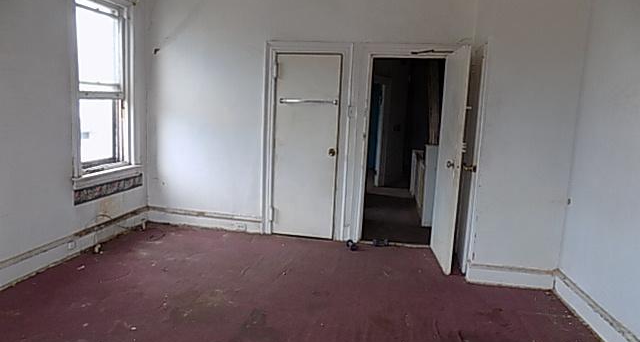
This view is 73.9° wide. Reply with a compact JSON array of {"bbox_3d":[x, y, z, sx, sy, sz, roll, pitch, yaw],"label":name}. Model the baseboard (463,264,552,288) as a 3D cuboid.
[{"bbox_3d":[1.656,0.918,3.710,0.731,0.168,0.028,4,8,8],"label":"baseboard"}]

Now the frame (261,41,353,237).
[{"bbox_3d":[-0.159,-0.318,4.758,0.937,2.161,0.120,4,8,8],"label":"frame"}]

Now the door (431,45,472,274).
[{"bbox_3d":[1.252,-0.115,4.167,0.042,2.023,0.736,3,8,4],"label":"door"}]

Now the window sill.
[{"bbox_3d":[-2.203,0.051,4.418,0.120,0.108,1.108,4,8,8],"label":"window sill"}]

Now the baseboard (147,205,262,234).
[{"bbox_3d":[-1.377,0.590,5.029,1.420,0.177,0.028,4,8,8],"label":"baseboard"}]

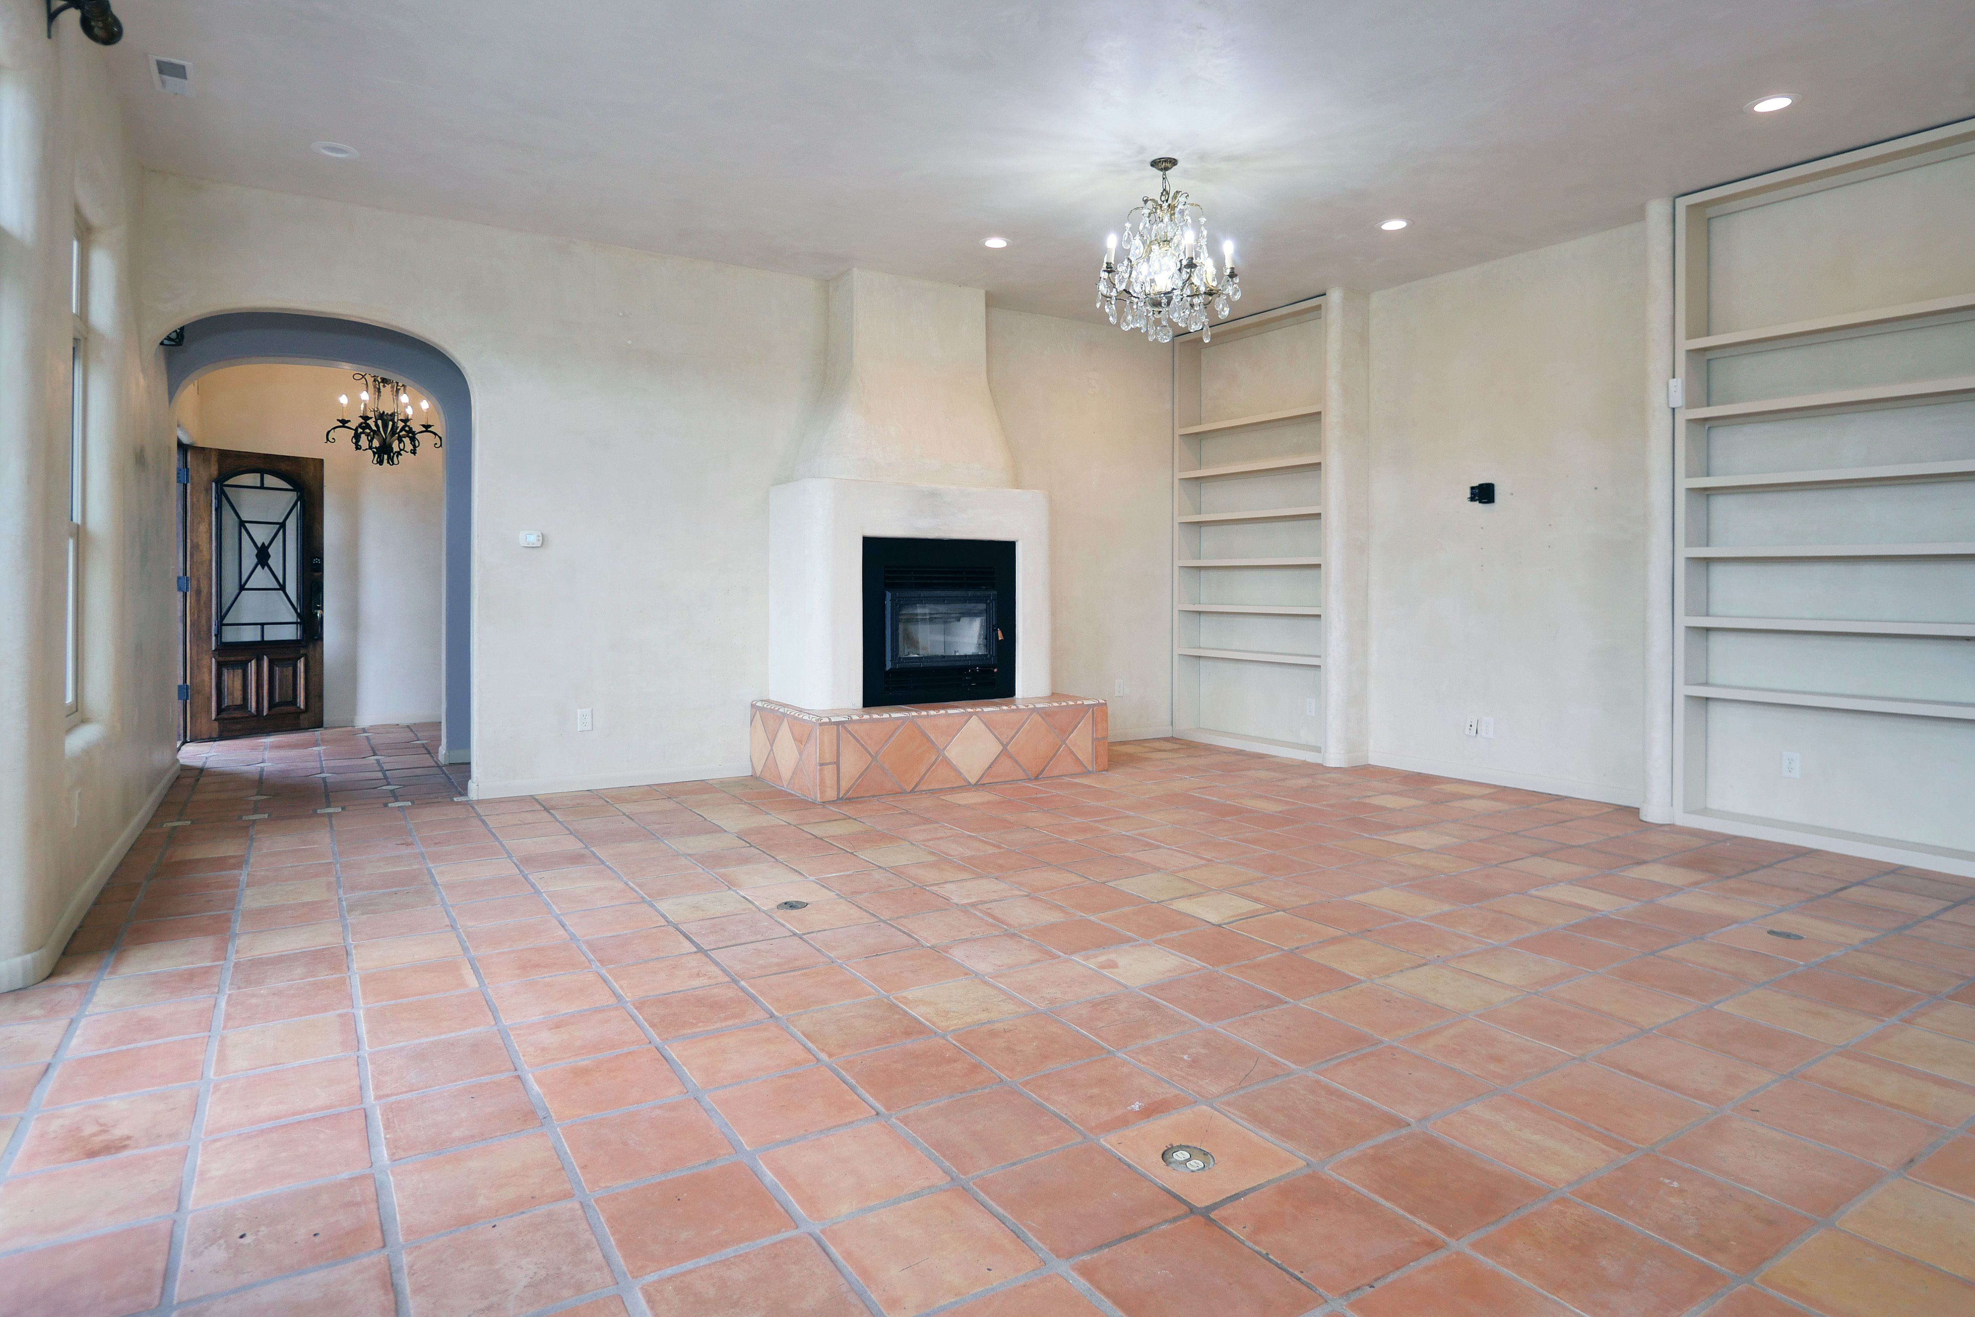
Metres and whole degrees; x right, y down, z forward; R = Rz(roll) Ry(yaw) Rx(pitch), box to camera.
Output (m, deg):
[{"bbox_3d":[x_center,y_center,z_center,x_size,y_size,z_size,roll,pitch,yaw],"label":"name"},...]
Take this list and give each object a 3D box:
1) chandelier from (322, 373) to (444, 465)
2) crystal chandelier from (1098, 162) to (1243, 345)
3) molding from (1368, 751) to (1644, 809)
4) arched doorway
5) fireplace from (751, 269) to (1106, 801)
[{"bbox_3d":[-4.340,-1.780,7.050,0.820,0.740,0.820,-2,4,-32],"label":"chandelier"},{"bbox_3d":[0.810,-1.815,4.420,0.630,0.790,0.630,0,3,0],"label":"crystal chandelier"},{"bbox_3d":[2.885,0.680,5.660,0.030,0.100,1.540,-3,4,-37],"label":"molding"},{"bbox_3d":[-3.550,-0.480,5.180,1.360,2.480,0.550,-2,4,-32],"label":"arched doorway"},{"bbox_3d":[-0.335,-0.800,5.940,1.850,3.020,0.900,-2,4,-32],"label":"fireplace"}]

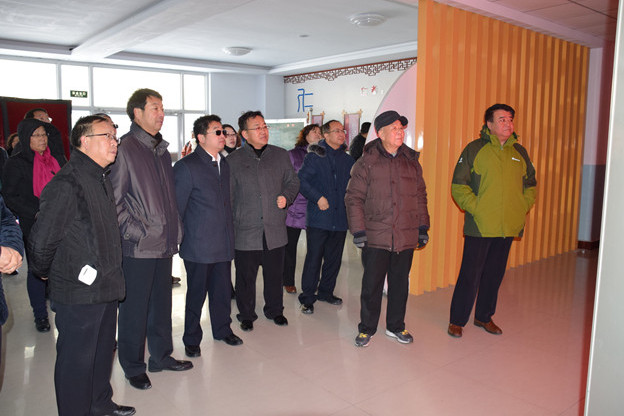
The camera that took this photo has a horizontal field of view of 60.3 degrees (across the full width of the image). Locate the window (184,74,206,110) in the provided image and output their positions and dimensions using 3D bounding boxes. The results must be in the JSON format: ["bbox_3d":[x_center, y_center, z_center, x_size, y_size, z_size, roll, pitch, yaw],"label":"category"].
[{"bbox_3d":[-2.660,-2.626,12.286,0.576,0.790,0.080,-6,9,-39],"label":"window"}]

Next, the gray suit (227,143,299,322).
[{"bbox_3d":[-0.379,0.206,4.386,0.540,1.463,0.330,-3,8,-24],"label":"gray suit"}]

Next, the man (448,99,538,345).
[{"bbox_3d":[1.356,0.100,4.203,0.600,1.804,0.380,-1,7,-8],"label":"man"}]

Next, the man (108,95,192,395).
[{"bbox_3d":[-0.985,0.190,3.381,0.390,1.829,0.510,4,8,26],"label":"man"}]

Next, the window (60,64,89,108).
[{"bbox_3d":[-4.682,-2.429,10.659,0.575,0.778,0.080,-6,9,-39],"label":"window"}]

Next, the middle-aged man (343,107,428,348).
[{"bbox_3d":[0.537,0.155,4.027,0.600,1.738,0.370,-1,7,-12],"label":"middle-aged man"}]

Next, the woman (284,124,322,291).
[{"bbox_3d":[-0.077,0.002,5.453,0.460,1.679,0.330,-6,10,-42],"label":"woman"}]

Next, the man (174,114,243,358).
[{"bbox_3d":[-0.712,0.193,3.880,0.370,1.698,0.490,5,9,32],"label":"man"}]

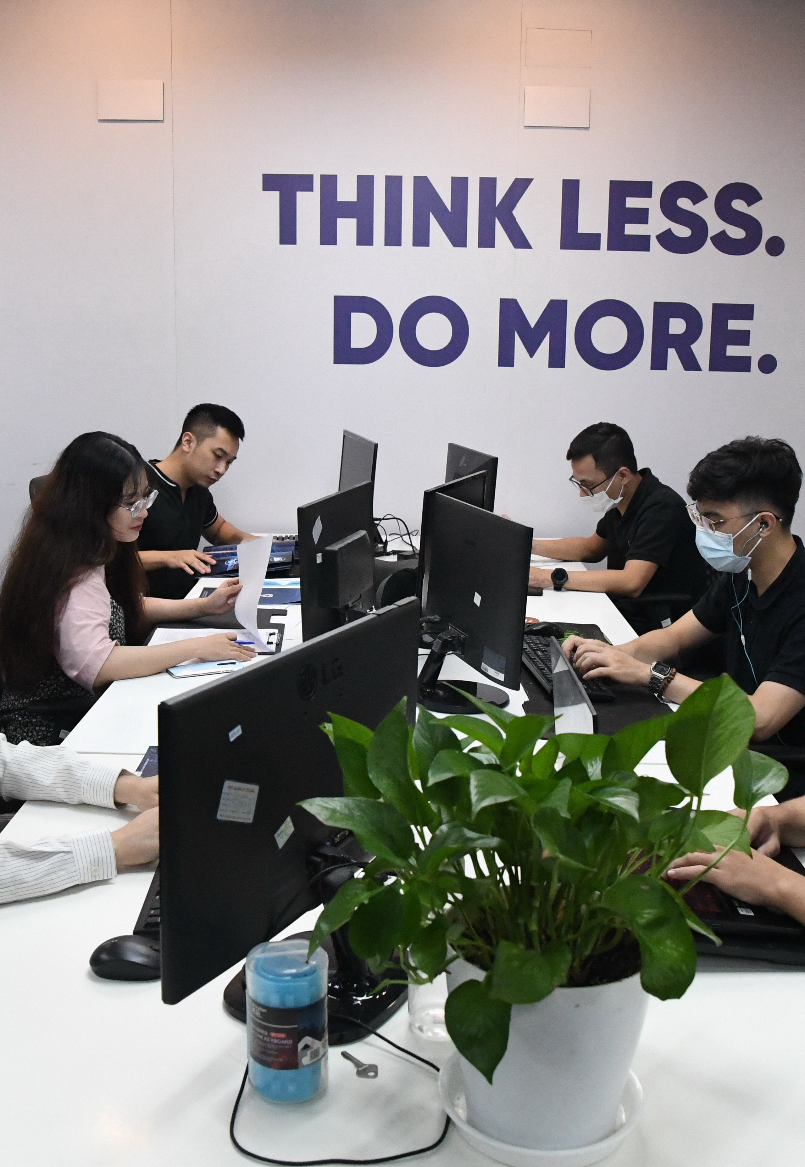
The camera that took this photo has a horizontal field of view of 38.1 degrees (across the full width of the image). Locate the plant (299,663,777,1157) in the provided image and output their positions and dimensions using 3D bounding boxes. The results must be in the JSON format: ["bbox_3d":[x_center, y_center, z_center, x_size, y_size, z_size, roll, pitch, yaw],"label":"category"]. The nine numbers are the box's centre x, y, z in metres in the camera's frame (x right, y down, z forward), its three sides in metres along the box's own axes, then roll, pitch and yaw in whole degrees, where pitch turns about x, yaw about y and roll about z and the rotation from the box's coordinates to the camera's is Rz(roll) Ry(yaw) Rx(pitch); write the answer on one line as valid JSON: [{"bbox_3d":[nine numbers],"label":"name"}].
[{"bbox_3d":[0.143,0.309,1.142,0.460,0.445,0.400,1,12,0],"label":"plant"}]

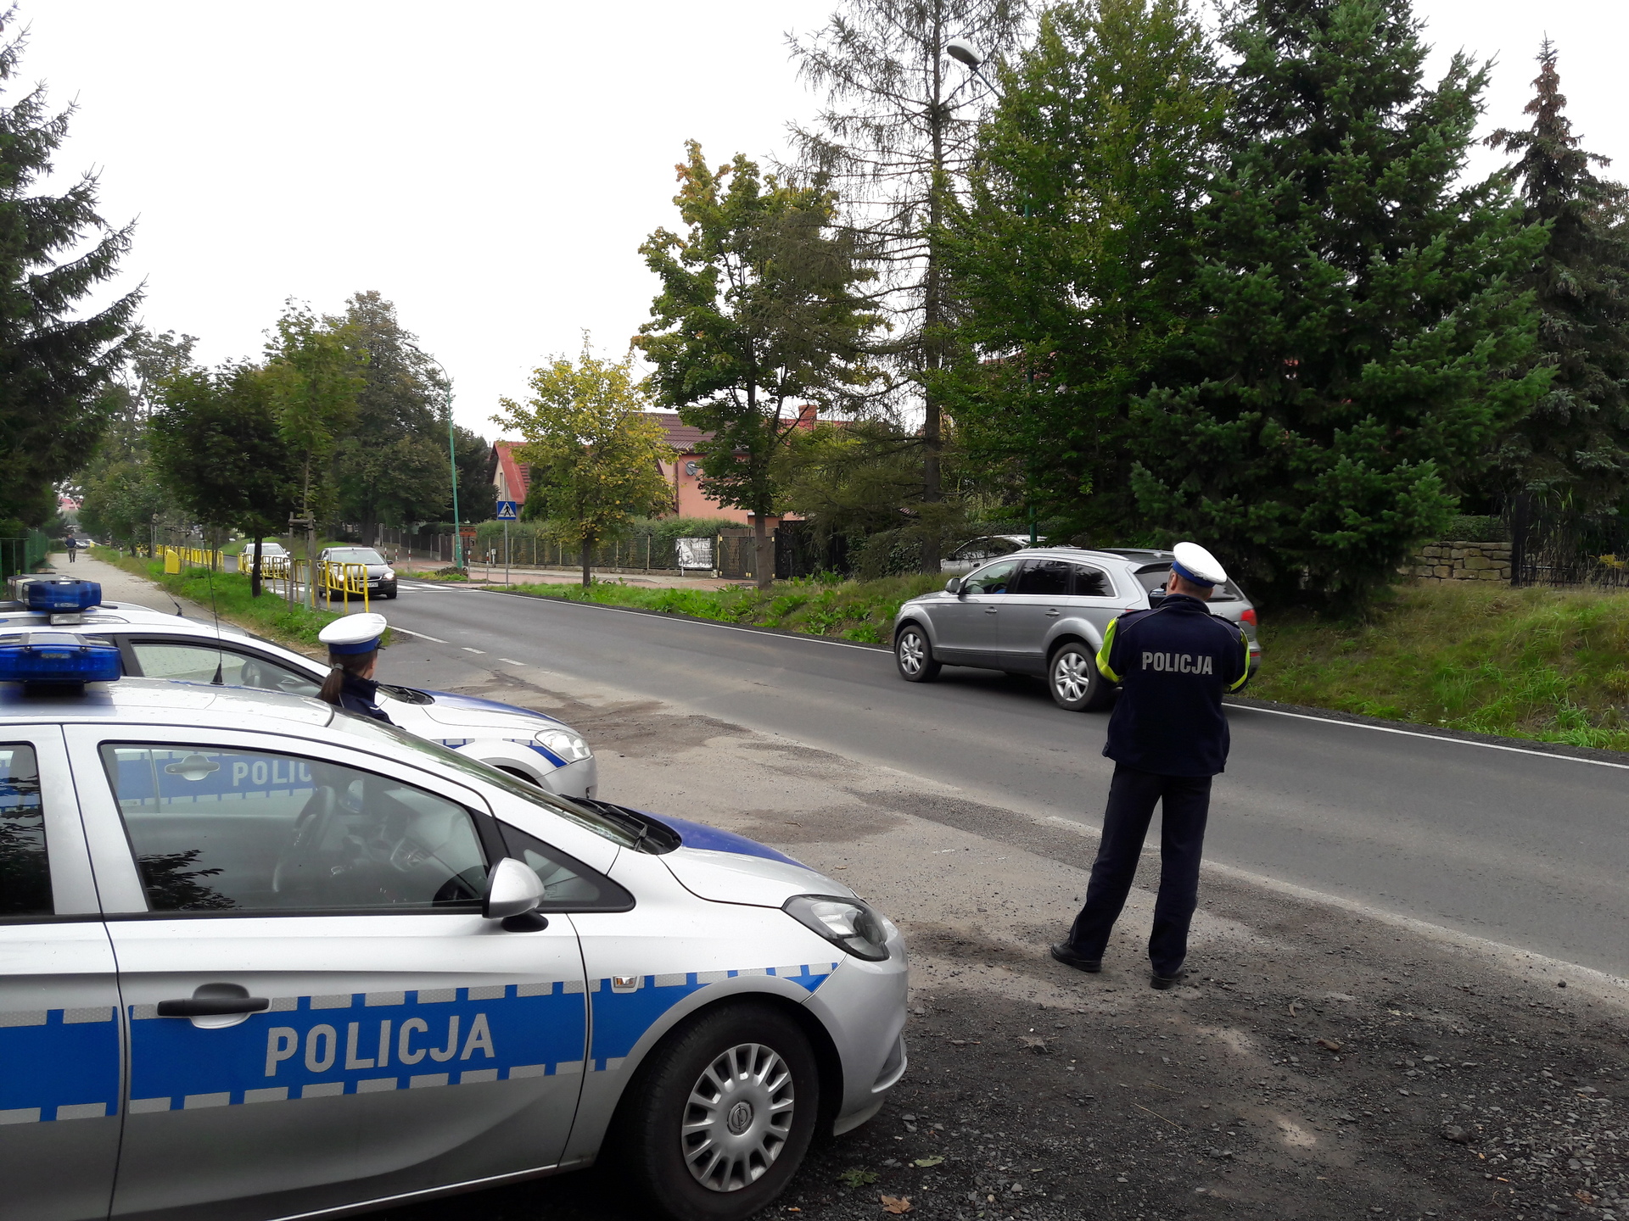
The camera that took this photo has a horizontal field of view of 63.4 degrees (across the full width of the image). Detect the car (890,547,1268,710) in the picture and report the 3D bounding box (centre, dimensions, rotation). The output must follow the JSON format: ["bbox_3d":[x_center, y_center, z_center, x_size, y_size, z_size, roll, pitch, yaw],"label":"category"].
[{"bbox_3d":[2.819,0.099,15.633,2.000,1.740,5.080,-2,4,-30],"label":"car"}]

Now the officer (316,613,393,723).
[{"bbox_3d":[-1.852,0.831,5.350,0.500,1.640,0.380,2,4,30],"label":"officer"}]

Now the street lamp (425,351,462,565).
[{"bbox_3d":[-16.016,-6.421,55.294,1.900,9.400,0.350,-2,4,-30],"label":"street lamp"}]

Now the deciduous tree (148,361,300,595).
[{"bbox_3d":[-16.920,-3.760,37.797,4.381,6.689,4.381,0,3,0],"label":"deciduous tree"}]

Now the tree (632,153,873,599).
[{"bbox_3d":[-1.451,-6.240,34.149,6.234,11.535,6.047,0,3,0],"label":"tree"}]

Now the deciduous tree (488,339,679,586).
[{"bbox_3d":[-7.127,-4.487,40.771,5.631,7.524,5.462,0,3,0],"label":"deciduous tree"}]

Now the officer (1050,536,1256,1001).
[{"bbox_3d":[1.428,0.652,5.613,0.780,1.850,0.560,-1,4,-8],"label":"officer"}]

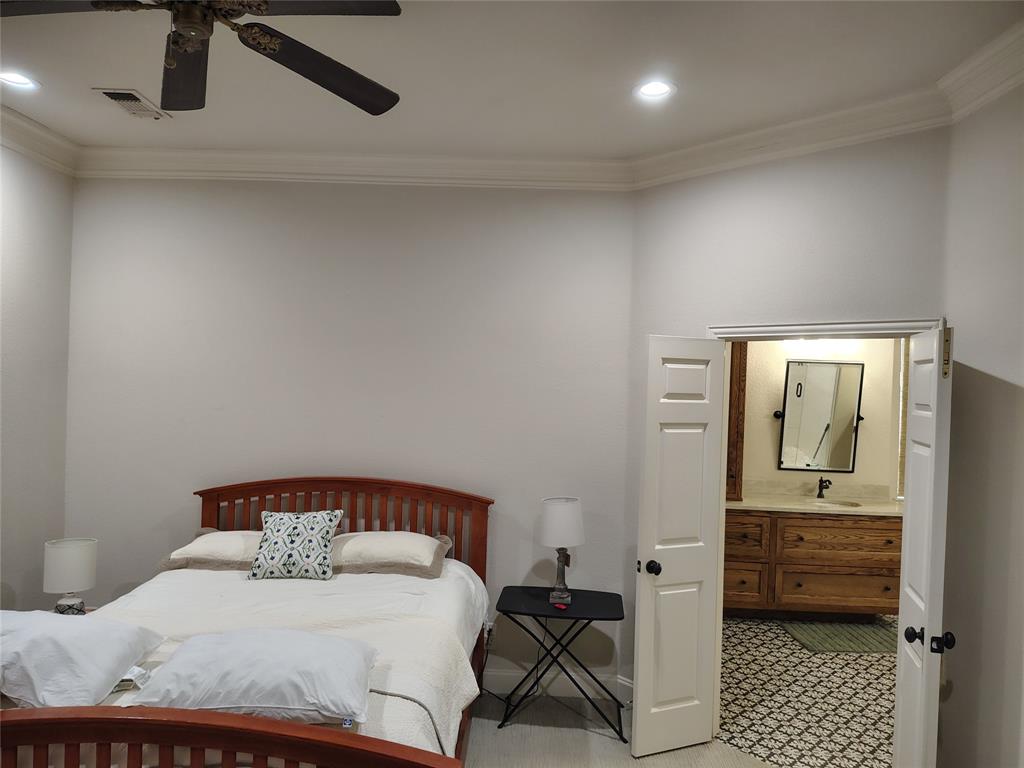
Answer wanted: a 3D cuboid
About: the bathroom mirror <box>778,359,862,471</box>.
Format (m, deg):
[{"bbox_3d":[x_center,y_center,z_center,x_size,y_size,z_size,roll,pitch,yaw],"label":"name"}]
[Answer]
[{"bbox_3d":[2.565,0.278,5.889,0.630,0.920,0.035,2,7,2],"label":"bathroom mirror"}]

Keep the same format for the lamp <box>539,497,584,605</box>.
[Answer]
[{"bbox_3d":[0.263,0.880,3.768,0.245,0.550,0.245,2,0,2],"label":"lamp"}]

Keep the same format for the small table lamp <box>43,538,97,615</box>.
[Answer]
[{"bbox_3d":[-2.315,1.051,3.735,0.235,0.440,0.235,2,0,2],"label":"small table lamp"}]

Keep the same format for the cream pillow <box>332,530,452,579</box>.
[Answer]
[{"bbox_3d":[-0.673,0.859,3.699,0.700,0.180,0.470,2,0,2],"label":"cream pillow"}]

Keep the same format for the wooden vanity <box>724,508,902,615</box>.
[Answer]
[{"bbox_3d":[2.324,1.387,5.702,1.560,0.860,0.560,2,0,2],"label":"wooden vanity"}]

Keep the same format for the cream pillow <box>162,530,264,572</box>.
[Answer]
[{"bbox_3d":[-1.382,0.834,3.723,0.700,0.180,0.470,2,0,2],"label":"cream pillow"}]

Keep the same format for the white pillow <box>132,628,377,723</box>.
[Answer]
[{"bbox_3d":[-0.757,0.875,2.251,0.680,0.170,0.460,2,0,2],"label":"white pillow"}]

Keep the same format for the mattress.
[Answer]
[{"bbox_3d":[-0.992,1.088,2.940,1.750,0.360,2.050,2,0,2],"label":"mattress"}]

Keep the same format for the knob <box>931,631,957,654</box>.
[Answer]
[{"bbox_3d":[1.549,0.913,2.525,0.075,0.065,0.065,2,0,22],"label":"knob"}]

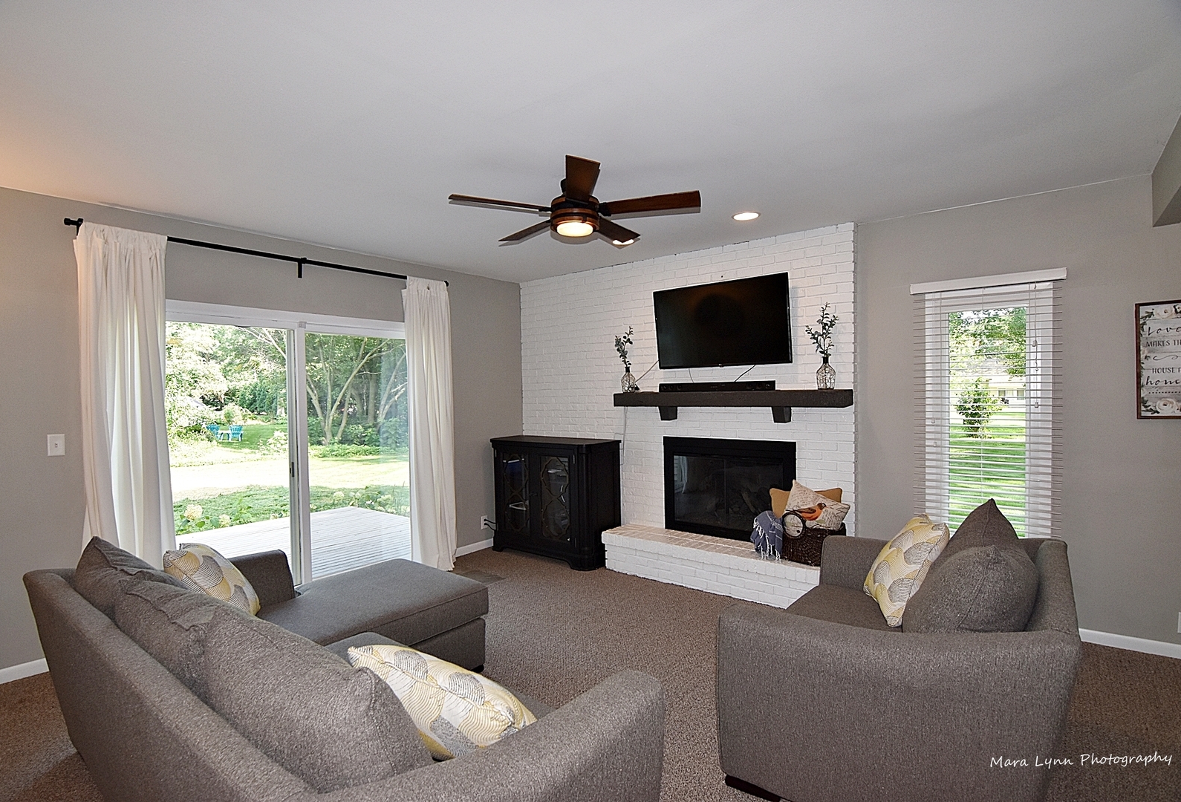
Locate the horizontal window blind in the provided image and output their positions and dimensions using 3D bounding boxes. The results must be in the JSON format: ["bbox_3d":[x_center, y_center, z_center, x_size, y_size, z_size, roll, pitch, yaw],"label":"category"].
[{"bbox_3d":[2.318,0.061,3.159,0.720,1.540,0.070,0,1,34],"label":"horizontal window blind"}]

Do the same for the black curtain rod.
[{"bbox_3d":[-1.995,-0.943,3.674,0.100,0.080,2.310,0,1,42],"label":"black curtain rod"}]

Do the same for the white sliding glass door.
[{"bbox_3d":[-2.039,0.391,3.759,0.120,2.000,1.830,0,1,42],"label":"white sliding glass door"}]

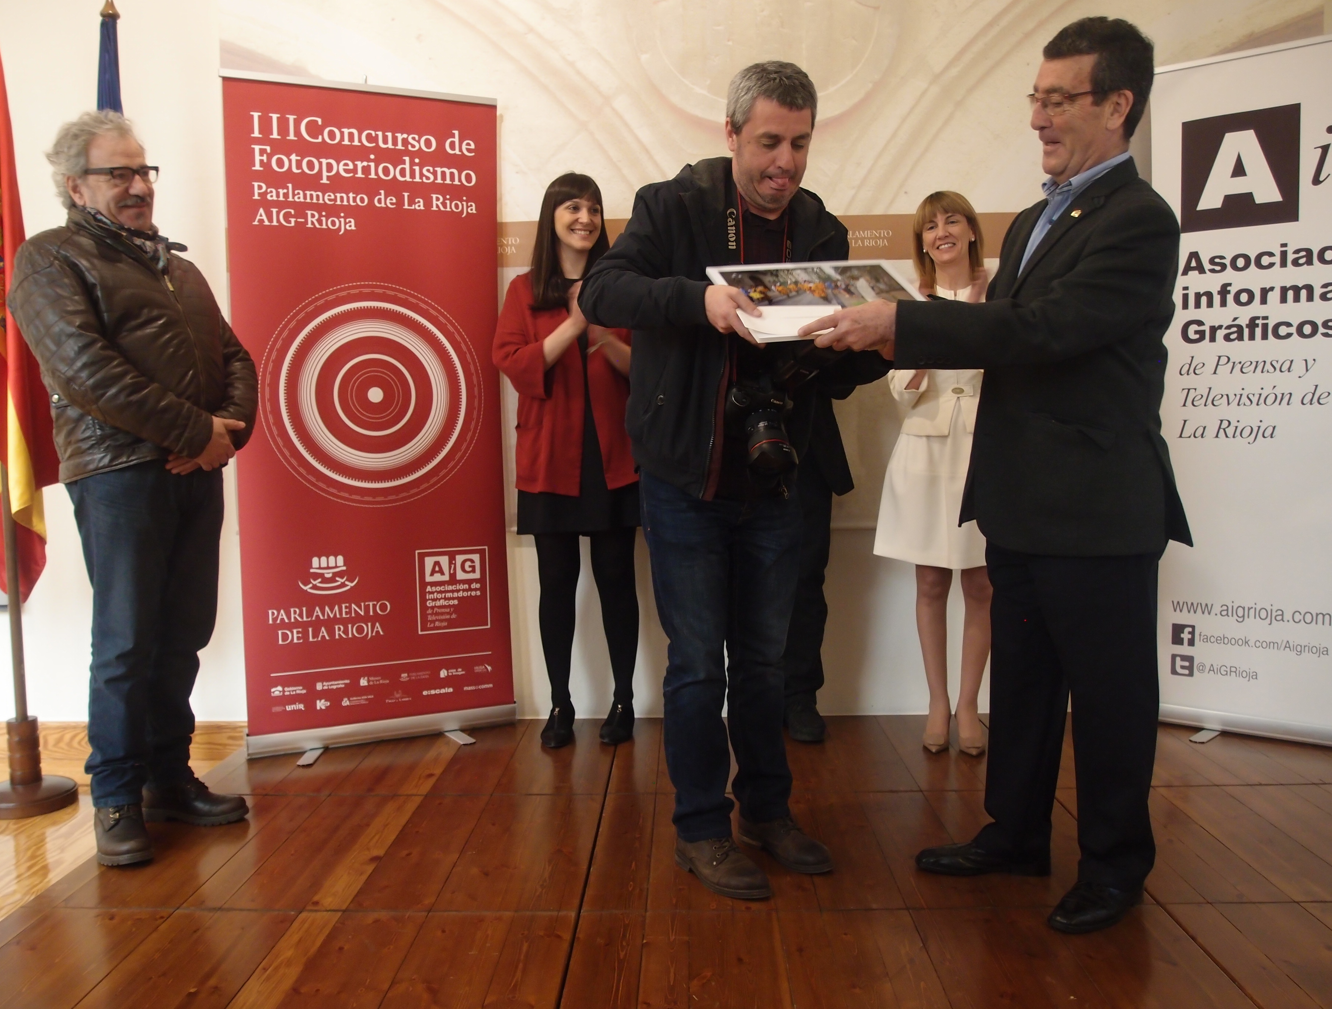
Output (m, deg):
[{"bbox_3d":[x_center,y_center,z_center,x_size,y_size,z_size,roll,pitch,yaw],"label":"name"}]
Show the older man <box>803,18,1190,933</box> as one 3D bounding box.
[{"bbox_3d":[0.656,-0.074,2.209,0.747,1.808,0.525,-2,4,-9],"label":"older man"}]

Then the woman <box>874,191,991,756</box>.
[{"bbox_3d":[0.873,-0.102,3.317,0.465,1.687,0.364,0,5,13],"label":"woman"}]

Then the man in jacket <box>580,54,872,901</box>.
[{"bbox_3d":[0.179,-0.051,2.333,0.636,1.757,0.485,-4,6,-39],"label":"man in jacket"}]

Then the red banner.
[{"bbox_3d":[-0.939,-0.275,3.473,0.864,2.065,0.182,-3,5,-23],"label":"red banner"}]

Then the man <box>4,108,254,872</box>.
[{"bbox_3d":[-1.304,-0.060,2.658,0.455,1.773,0.566,2,5,34],"label":"man"}]

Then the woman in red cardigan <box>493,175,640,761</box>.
[{"bbox_3d":[-0.256,-0.144,3.470,0.505,1.783,0.384,-2,4,-11],"label":"woman in red cardigan"}]

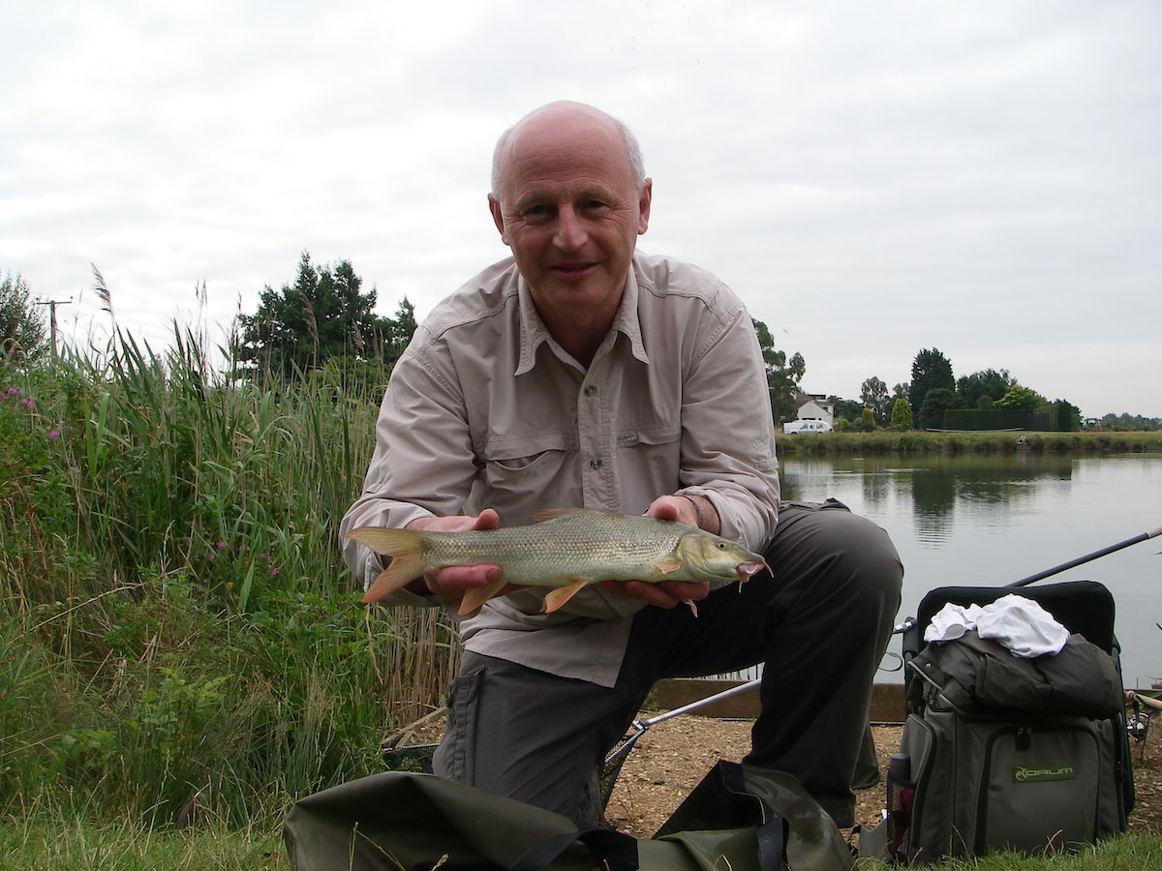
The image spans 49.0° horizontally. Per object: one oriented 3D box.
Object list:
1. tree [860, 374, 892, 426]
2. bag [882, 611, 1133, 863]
[{"bbox_3d":[40.460,-4.640,175.000,4.200,7.000,4.200,0,0,0],"label":"tree"},{"bbox_3d":[0.782,0.550,2.360,0.390,0.380,0.240,0,0,-14],"label":"bag"}]

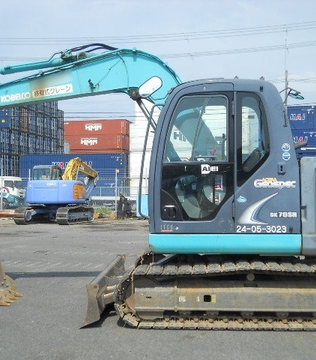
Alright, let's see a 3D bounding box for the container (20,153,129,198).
[{"bbox_3d":[-9.346,-0.260,64.439,12.190,5.200,2.440,0,0,10],"label":"container"}]

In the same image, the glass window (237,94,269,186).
[{"bbox_3d":[0.994,-0.413,5.940,0.350,0.980,0.060,0,0,4],"label":"glass window"}]

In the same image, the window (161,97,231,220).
[{"bbox_3d":[0.404,-0.236,5.980,0.760,1.340,0.080,0,0,4],"label":"window"}]

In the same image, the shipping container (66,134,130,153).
[{"bbox_3d":[-12.129,-6.828,103.749,12.190,2.590,2.440,0,0,10],"label":"shipping container"}]

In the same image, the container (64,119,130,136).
[{"bbox_3d":[-11.478,-9.506,104.249,12.190,2.590,2.440,0,0,10],"label":"container"}]

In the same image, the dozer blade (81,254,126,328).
[{"bbox_3d":[-0.630,1.330,7.050,0.240,0.460,2.300,0,0,3],"label":"dozer blade"}]

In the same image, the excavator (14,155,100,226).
[{"bbox_3d":[-4.250,0.420,24.800,2.400,2.900,4.200,0,0,18],"label":"excavator"}]

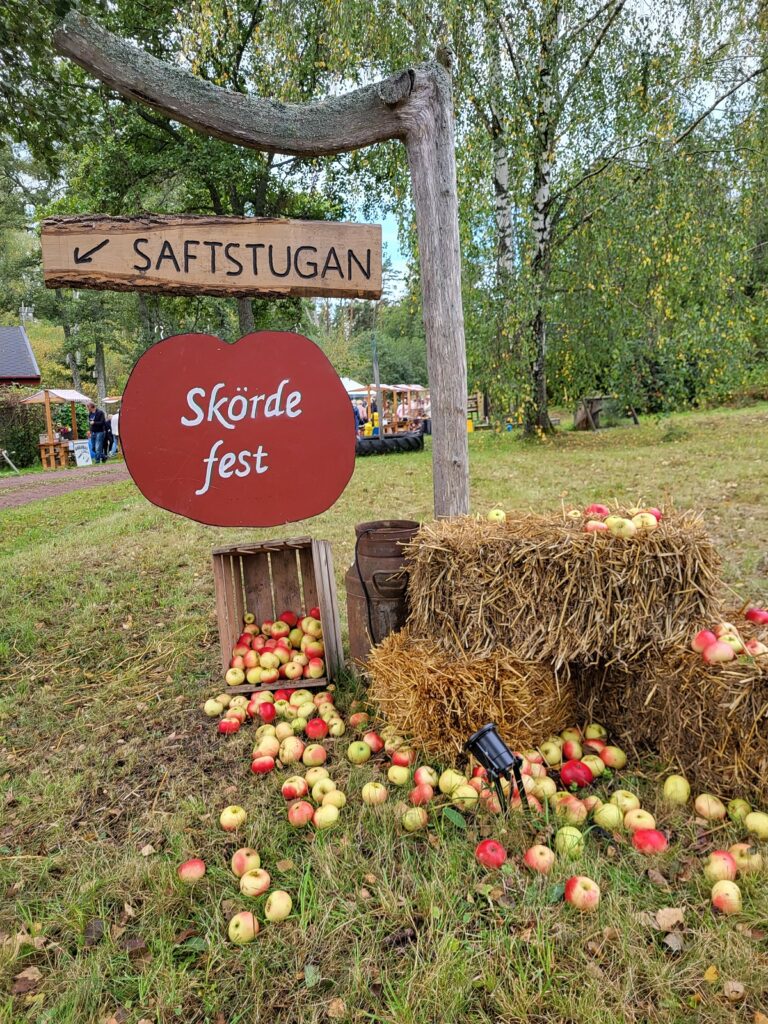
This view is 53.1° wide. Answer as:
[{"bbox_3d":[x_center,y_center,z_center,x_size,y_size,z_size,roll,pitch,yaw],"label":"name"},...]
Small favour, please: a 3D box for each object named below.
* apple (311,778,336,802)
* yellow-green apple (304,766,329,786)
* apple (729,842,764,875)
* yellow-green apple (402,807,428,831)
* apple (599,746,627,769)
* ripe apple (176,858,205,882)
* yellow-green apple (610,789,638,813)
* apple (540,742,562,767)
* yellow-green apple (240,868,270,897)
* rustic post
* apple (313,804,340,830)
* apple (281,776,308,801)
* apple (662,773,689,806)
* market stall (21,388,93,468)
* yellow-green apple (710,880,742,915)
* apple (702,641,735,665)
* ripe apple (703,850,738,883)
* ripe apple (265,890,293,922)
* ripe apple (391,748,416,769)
[{"bbox_3d":[-0.192,0.897,2.482,0.075,0.070,0.075,-3,9,0],"label":"apple"},{"bbox_3d":[-0.209,0.825,2.399,0.070,0.063,0.070,0,9,0],"label":"yellow-green apple"},{"bbox_3d":[0.944,0.904,2.008,0.076,0.070,0.076,-3,9,0],"label":"apple"},{"bbox_3d":[0.095,0.916,2.321,0.075,0.070,0.075,-3,9,0],"label":"yellow-green apple"},{"bbox_3d":[0.701,0.751,2.348,0.076,0.070,0.076,-2,8,0],"label":"apple"},{"bbox_3d":[-0.497,0.929,1.993,0.067,0.060,0.067,0,9,0],"label":"ripe apple"},{"bbox_3d":[0.670,0.806,2.138,0.070,0.064,0.070,0,9,0],"label":"yellow-green apple"},{"bbox_3d":[0.520,0.753,2.389,0.070,0.069,0.070,-2,8,0],"label":"apple"},{"bbox_3d":[-0.335,0.967,2.005,0.076,0.065,0.076,-1,9,0],"label":"yellow-green apple"},{"bbox_3d":[-0.409,-0.513,2.981,1.463,2.666,0.220,-3,9,0],"label":"rustic post"},{"bbox_3d":[-0.163,0.857,2.160,0.070,0.063,0.070,0,9,0],"label":"apple"},{"bbox_3d":[-0.285,0.882,2.453,0.078,0.073,0.078,-3,9,0],"label":"apple"},{"bbox_3d":[0.816,0.774,2.142,0.074,0.077,0.074,-2,8,0],"label":"apple"},{"bbox_3d":[-9.226,-2.353,21.800,1.220,2.200,1.950,-2,9,2],"label":"market stall"},{"bbox_3d":[0.854,0.958,1.915,0.073,0.068,0.073,-3,9,0],"label":"yellow-green apple"},{"bbox_3d":[0.906,0.382,2.080,0.082,0.070,0.082,-1,9,0],"label":"apple"},{"bbox_3d":[0.798,0.840,1.821,0.072,0.067,0.072,-1,9,0],"label":"ripe apple"},{"bbox_3d":[-0.263,0.985,1.922,0.062,0.069,0.069,21,0,-31],"label":"ripe apple"},{"bbox_3d":[0.066,0.814,2.551,0.075,0.065,0.075,-1,9,0],"label":"ripe apple"}]

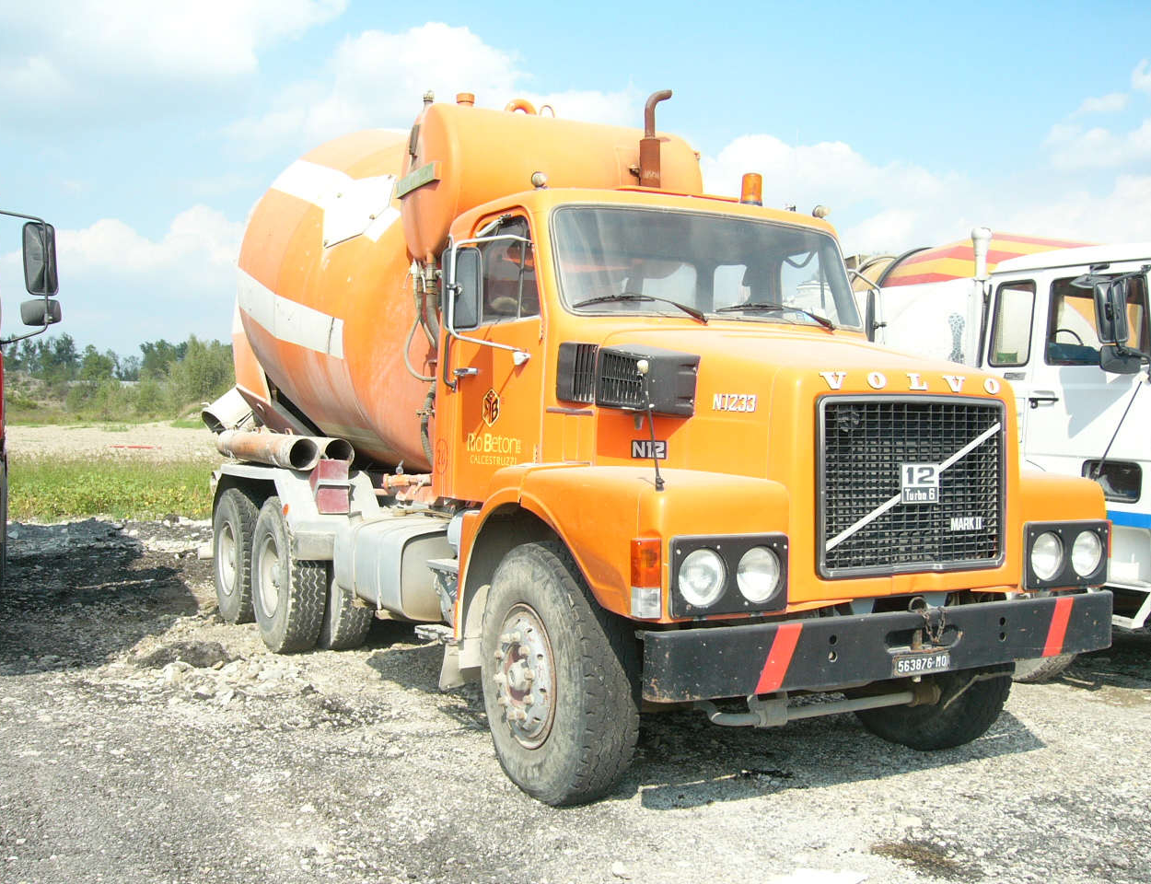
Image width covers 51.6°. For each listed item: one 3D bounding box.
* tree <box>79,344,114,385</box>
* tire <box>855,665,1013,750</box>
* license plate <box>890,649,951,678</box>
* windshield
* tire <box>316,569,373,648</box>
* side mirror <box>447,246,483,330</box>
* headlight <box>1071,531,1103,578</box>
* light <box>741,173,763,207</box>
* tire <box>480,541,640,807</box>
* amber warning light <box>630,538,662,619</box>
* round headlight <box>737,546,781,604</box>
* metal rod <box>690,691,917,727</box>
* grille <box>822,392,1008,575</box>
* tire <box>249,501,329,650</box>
[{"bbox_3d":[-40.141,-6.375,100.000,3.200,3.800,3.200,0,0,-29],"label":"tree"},{"bbox_3d":[1.644,0.960,5.875,0.290,1.090,1.090,0,0,-28],"label":"tire"},{"bbox_3d":[1.334,0.849,4.567,0.280,0.068,0.015,0,0,-29],"label":"license plate"},{"bbox_3d":[0.689,-0.800,5.566,1.690,0.540,0.180,0,-18,-28],"label":"windshield"},{"bbox_3d":[-1.749,0.940,8.627,0.280,1.080,1.080,0,0,-29],"label":"tire"},{"bbox_3d":[-0.496,-0.675,5.260,0.185,0.370,0.065,0,0,-12],"label":"side mirror"},{"bbox_3d":[2.105,0.463,4.954,0.195,0.195,0.090,0,0,-28],"label":"headlight"},{"bbox_3d":[0.895,-1.278,6.050,0.108,0.172,0.108,0,0,0],"label":"light"},{"bbox_3d":[-0.082,0.962,5.023,0.285,1.080,1.080,0,0,-24],"label":"tire"},{"bbox_3d":[0.237,0.460,4.005,0.080,0.270,0.100,0,0,-28],"label":"amber warning light"},{"bbox_3d":[0.626,0.462,4.157,0.195,0.195,0.090,0,0,-28],"label":"round headlight"},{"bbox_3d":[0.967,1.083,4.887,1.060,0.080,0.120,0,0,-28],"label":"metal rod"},{"bbox_3d":[1.265,0.162,4.494,0.950,0.665,0.080,0,0,-28],"label":"grille"},{"bbox_3d":[-2.039,0.939,8.469,0.280,1.080,1.080,0,0,-29],"label":"tire"}]

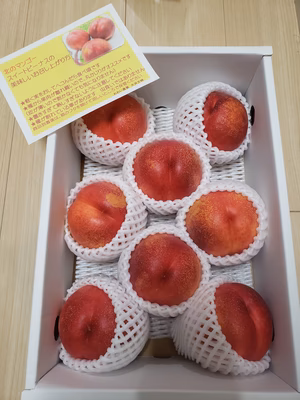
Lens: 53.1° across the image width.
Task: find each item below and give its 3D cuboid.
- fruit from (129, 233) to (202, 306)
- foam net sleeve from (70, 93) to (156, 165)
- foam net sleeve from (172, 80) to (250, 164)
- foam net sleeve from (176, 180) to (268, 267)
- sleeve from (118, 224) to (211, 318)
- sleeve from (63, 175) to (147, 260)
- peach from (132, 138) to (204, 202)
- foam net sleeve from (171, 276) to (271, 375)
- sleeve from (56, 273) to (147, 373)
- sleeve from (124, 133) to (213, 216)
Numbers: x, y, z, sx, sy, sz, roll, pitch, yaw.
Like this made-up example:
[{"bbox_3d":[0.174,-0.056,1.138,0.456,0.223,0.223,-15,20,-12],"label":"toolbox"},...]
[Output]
[{"bbox_3d":[0.015,0.073,0.308,0.082,0.076,0.082,0,74,0],"label":"fruit"},{"bbox_3d":[-0.043,-0.087,0.357,0.094,0.083,0.094,2,82,-5],"label":"foam net sleeve"},{"bbox_3d":[0.072,-0.090,0.353,0.089,0.082,0.089,7,93,-25],"label":"foam net sleeve"},{"bbox_3d":[0.078,0.025,0.323,0.092,0.081,0.092,-2,80,8],"label":"foam net sleeve"},{"bbox_3d":[0.015,0.074,0.310,0.092,0.081,0.092,0,74,0],"label":"sleeve"},{"bbox_3d":[-0.048,0.020,0.329,0.091,0.080,0.091,-2,80,10],"label":"sleeve"},{"bbox_3d":[0.018,-0.031,0.334,0.083,0.077,0.083,0,83,2],"label":"peach"},{"bbox_3d":[0.071,0.124,0.297,0.089,0.091,0.091,-28,61,36],"label":"foam net sleeve"},{"bbox_3d":[-0.046,0.124,0.302,0.089,0.083,0.089,-8,64,29],"label":"sleeve"},{"bbox_3d":[0.018,-0.031,0.337,0.094,0.082,0.094,0,83,2],"label":"sleeve"}]

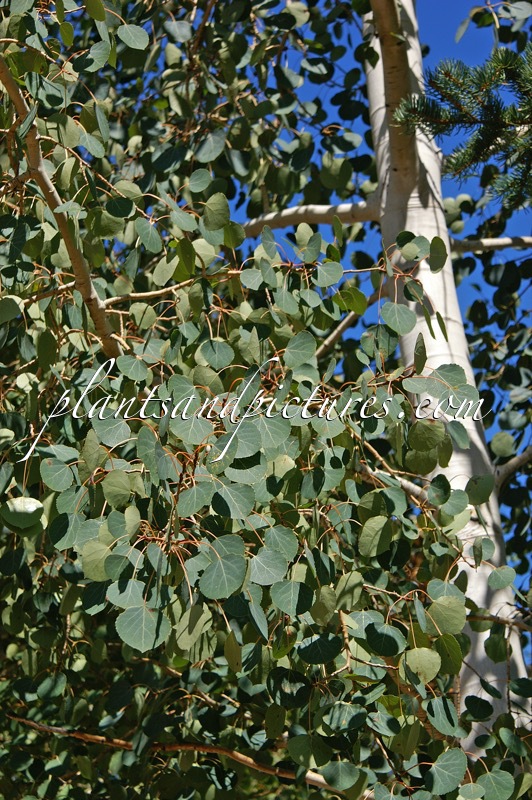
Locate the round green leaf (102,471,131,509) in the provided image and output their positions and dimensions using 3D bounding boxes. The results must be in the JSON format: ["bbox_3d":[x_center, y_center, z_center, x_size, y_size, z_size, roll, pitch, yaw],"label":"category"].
[{"bbox_3d":[-0.174,0.104,2.720,0.042,0.045,0.009,9,-13,-29],"label":"round green leaf"}]

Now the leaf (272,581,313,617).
[{"bbox_3d":[0.030,0.230,2.700,0.050,0.046,0.009,-3,-24,2],"label":"leaf"}]

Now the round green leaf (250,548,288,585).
[{"bbox_3d":[0.004,0.191,2.660,0.043,0.043,0.009,-24,-16,-14],"label":"round green leaf"}]

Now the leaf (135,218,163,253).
[{"bbox_3d":[-0.143,-0.201,2.850,0.042,0.048,0.009,-37,-2,-45],"label":"leaf"}]

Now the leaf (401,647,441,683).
[{"bbox_3d":[0.178,0.304,2.680,0.047,0.044,0.009,-9,-11,-8],"label":"leaf"}]

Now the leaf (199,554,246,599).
[{"bbox_3d":[-0.049,0.200,2.620,0.052,0.049,0.009,-6,-14,-1],"label":"leaf"}]

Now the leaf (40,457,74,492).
[{"bbox_3d":[-0.243,0.087,2.720,0.040,0.040,0.009,18,-15,11],"label":"leaf"}]

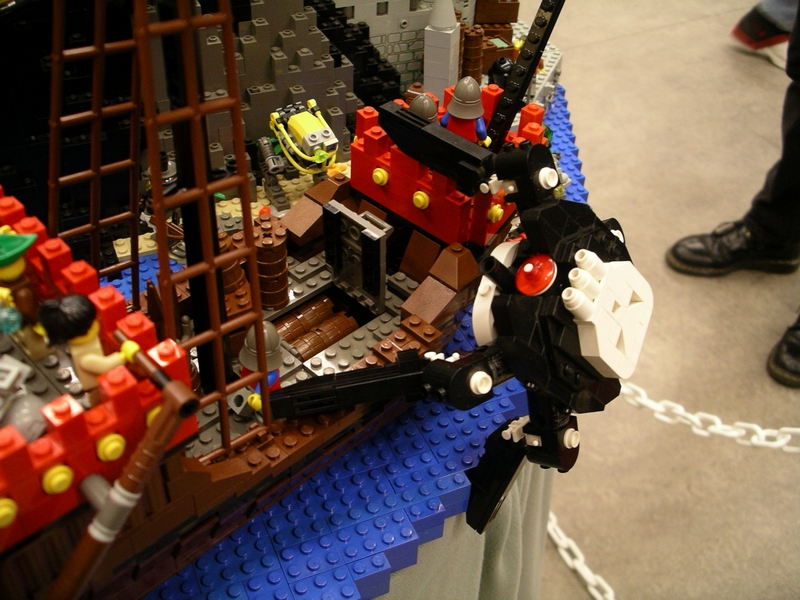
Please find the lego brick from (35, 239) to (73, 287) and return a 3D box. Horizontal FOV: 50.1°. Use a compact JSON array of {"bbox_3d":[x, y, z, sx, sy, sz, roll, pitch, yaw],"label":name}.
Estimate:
[{"bbox_3d":[-0.112,-0.014,0.279,0.008,0.011,0.008,-32,52,-33],"label":"lego brick"}]

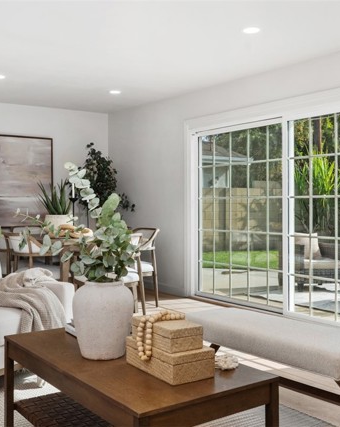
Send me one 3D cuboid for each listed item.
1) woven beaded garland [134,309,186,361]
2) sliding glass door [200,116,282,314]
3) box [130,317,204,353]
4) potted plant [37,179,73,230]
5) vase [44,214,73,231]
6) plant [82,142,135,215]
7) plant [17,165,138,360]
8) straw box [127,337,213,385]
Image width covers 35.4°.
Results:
[{"bbox_3d":[-0.048,0.480,2.106,0.170,0.155,0.140,-1,1,-36],"label":"woven beaded garland"},{"bbox_3d":[0.750,0.011,5.666,0.080,1.880,1.387,-1,1,-36],"label":"sliding glass door"},{"bbox_3d":[-0.013,0.462,2.071,0.142,0.083,0.262,-1,1,-36],"label":"box"},{"bbox_3d":[-1.277,-0.058,5.950,0.380,0.620,0.400,-1,1,-36],"label":"potted plant"},{"bbox_3d":[-1.244,0.147,5.952,0.310,0.210,0.310,-1,1,-36],"label":"vase"},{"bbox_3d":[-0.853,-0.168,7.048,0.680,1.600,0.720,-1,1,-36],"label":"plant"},{"bbox_3d":[-0.371,0.203,2.274,0.460,0.800,0.490,0,1,0],"label":"plant"},{"bbox_3d":[-0.009,0.556,2.070,0.180,0.102,0.325,-1,1,-36],"label":"straw box"}]

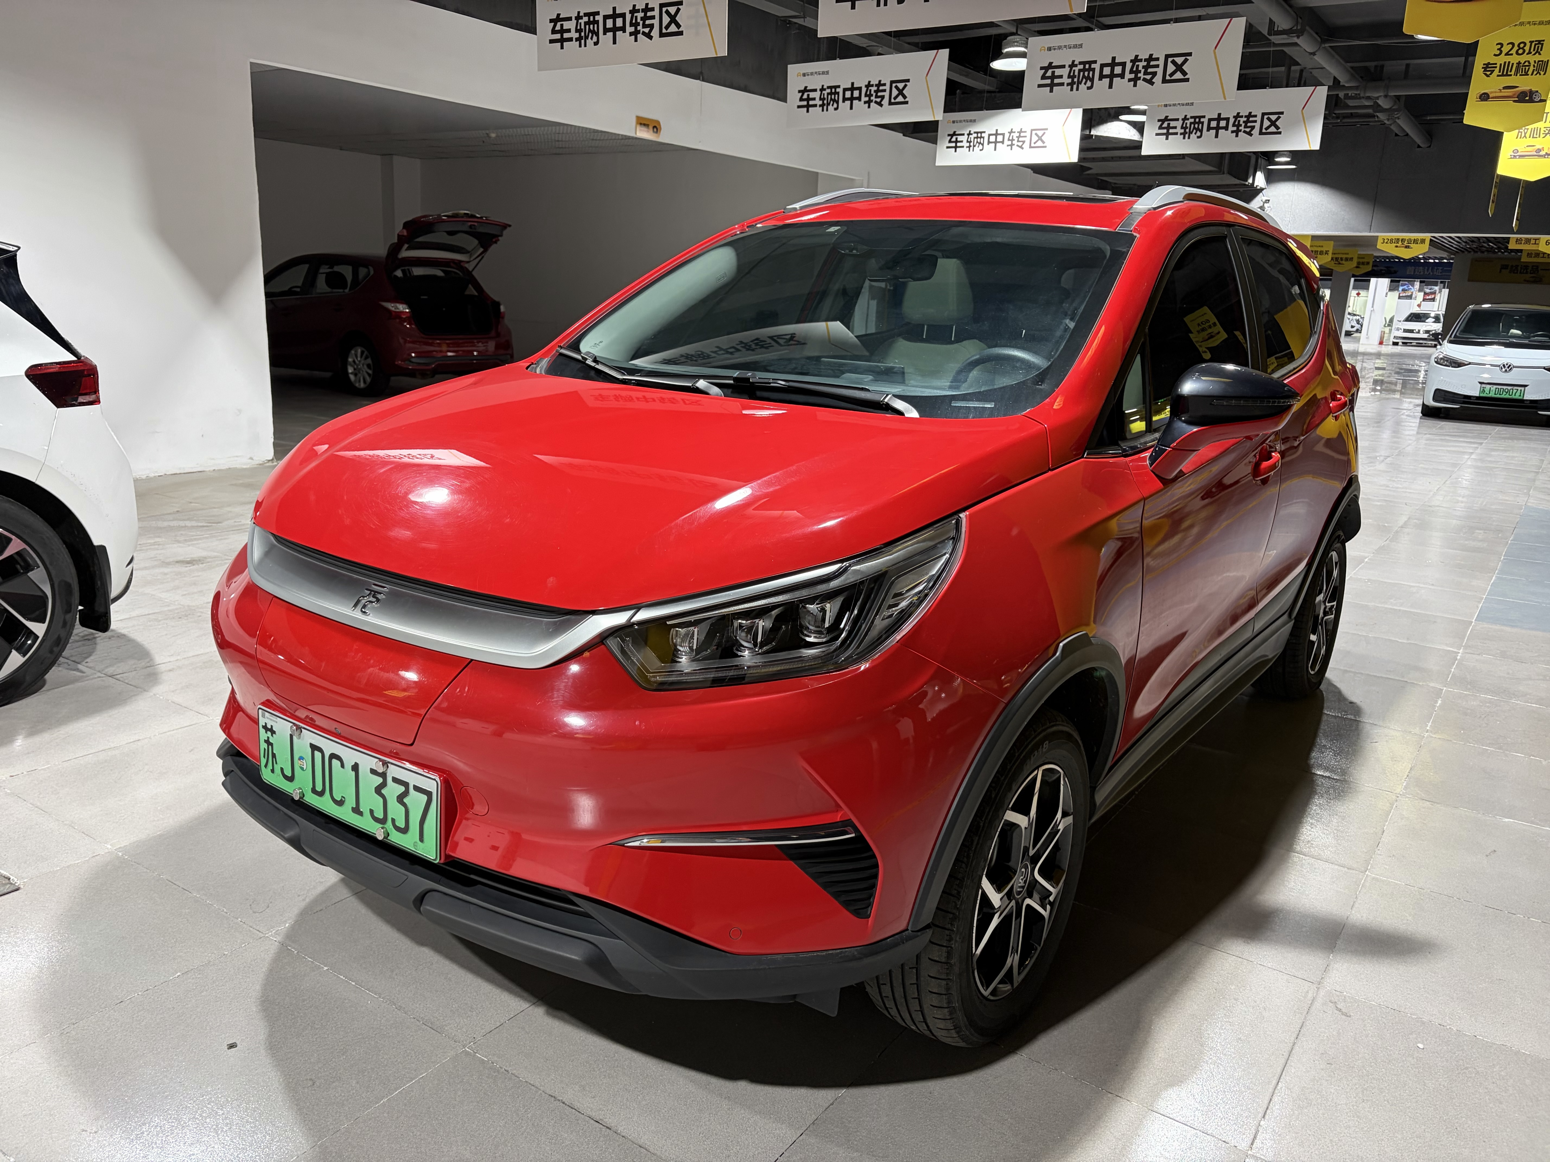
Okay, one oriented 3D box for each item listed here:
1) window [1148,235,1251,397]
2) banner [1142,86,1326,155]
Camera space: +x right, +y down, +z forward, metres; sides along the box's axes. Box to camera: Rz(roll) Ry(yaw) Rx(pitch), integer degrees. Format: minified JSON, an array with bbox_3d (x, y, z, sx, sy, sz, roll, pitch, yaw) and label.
[{"bbox_3d":[1.003,-0.609,2.782,0.060,0.470,0.840,-8,5,38],"label":"window"},{"bbox_3d":[3.977,-3.998,10.144,1.500,0.500,0.030,12,17,33],"label":"banner"}]

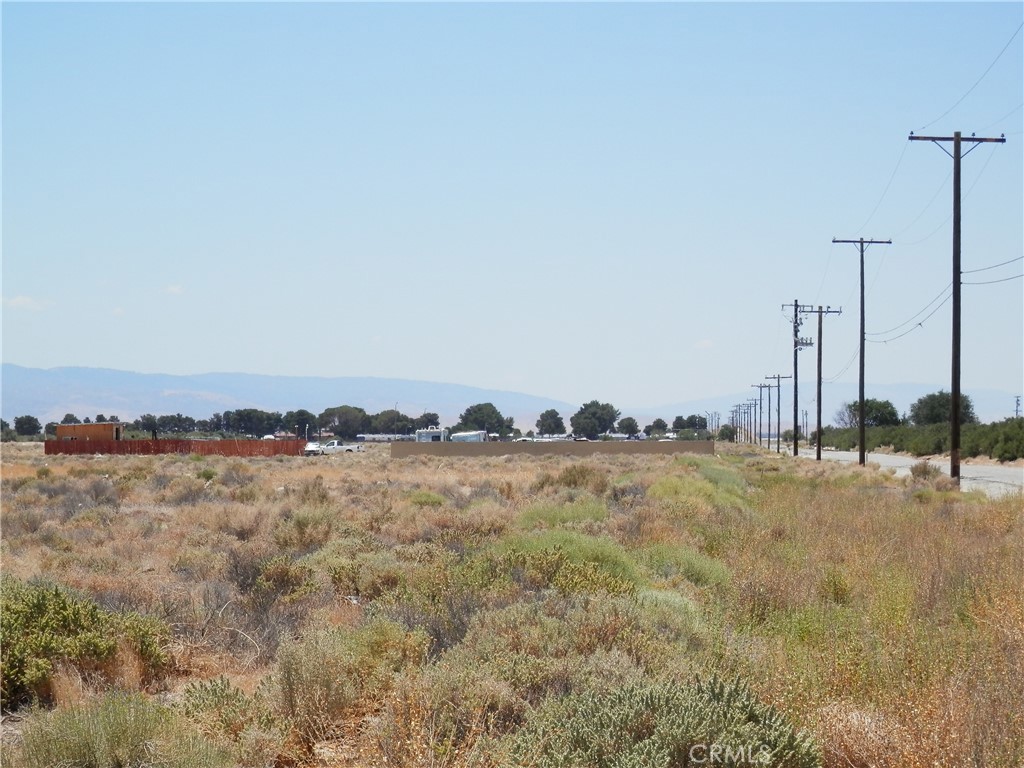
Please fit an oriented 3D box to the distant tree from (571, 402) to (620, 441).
[{"bbox_3d":[20.359,9.331,760.000,12.119,10.664,11.513,0,-1,2],"label":"distant tree"}]

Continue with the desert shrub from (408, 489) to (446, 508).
[{"bbox_3d":[-1.927,2.617,71.500,0.866,0.467,0.823,0,-1,-2],"label":"desert shrub"}]

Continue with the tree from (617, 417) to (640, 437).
[{"bbox_3d":[29.850,11.863,800.000,6.123,6.633,5.817,0,-1,2],"label":"tree"}]

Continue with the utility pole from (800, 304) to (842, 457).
[{"bbox_3d":[22.504,-0.018,228.000,3.050,11.234,0.300,0,-1,4],"label":"utility pole"}]

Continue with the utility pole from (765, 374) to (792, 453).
[{"bbox_3d":[30.398,3.416,357.000,3.050,8.949,0.350,0,-1,4],"label":"utility pole"}]

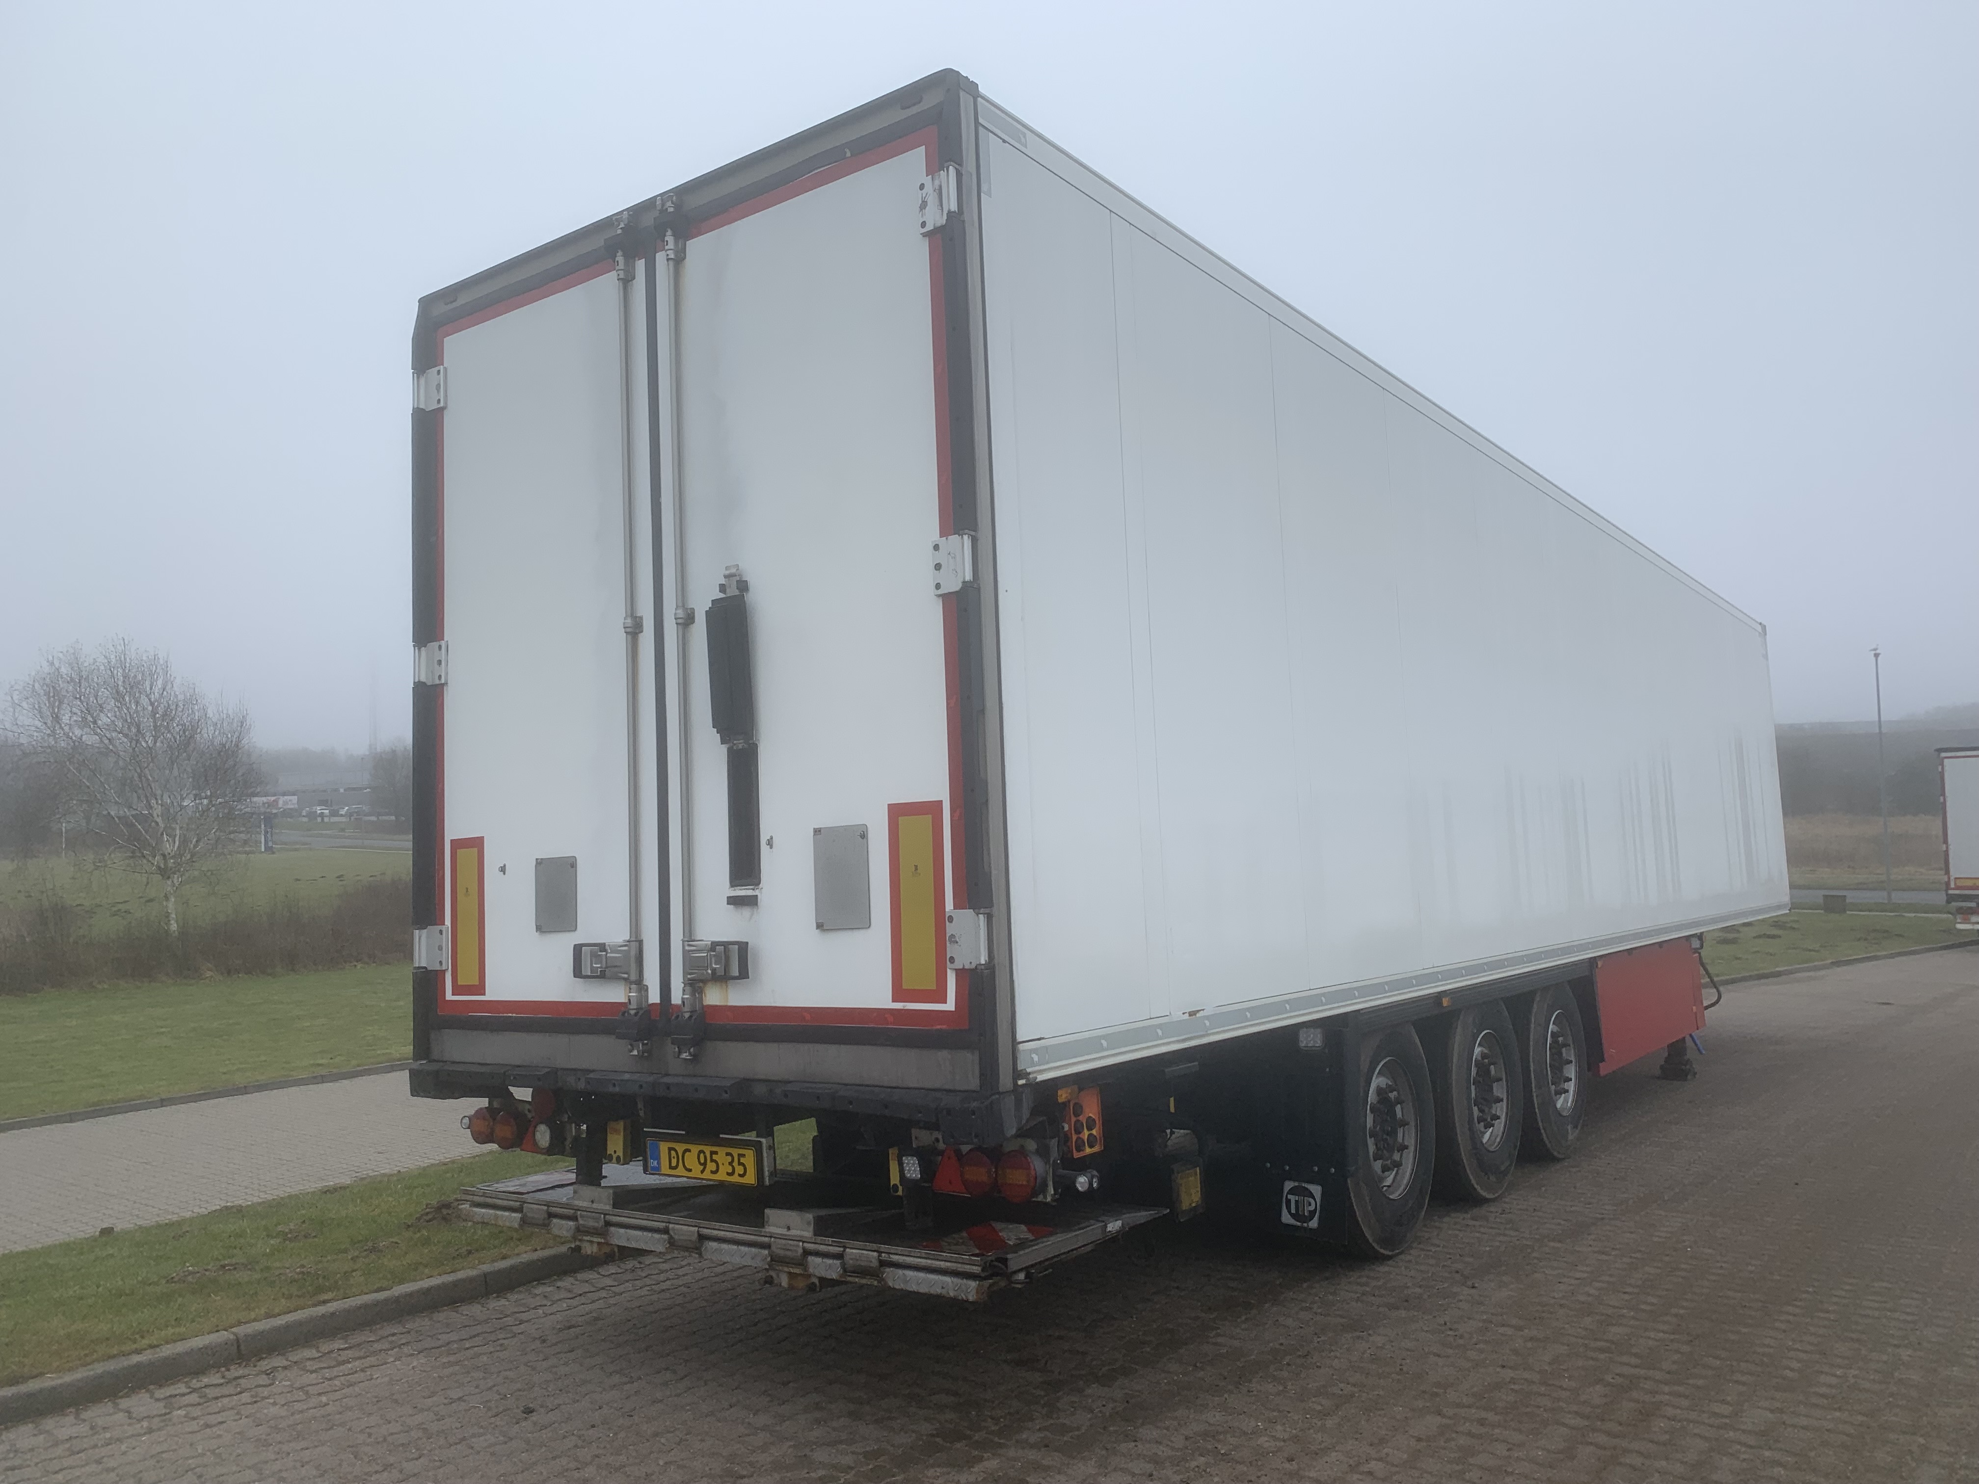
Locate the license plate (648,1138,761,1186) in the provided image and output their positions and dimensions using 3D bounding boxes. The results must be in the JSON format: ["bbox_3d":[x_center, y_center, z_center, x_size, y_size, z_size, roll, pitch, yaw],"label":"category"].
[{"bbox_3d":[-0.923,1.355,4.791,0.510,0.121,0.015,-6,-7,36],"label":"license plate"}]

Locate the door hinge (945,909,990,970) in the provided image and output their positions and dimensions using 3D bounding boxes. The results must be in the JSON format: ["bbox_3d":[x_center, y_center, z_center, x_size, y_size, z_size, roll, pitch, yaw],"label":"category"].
[{"bbox_3d":[-0.063,0.538,4.048,0.140,0.163,0.050,-6,-7,36],"label":"door hinge"}]

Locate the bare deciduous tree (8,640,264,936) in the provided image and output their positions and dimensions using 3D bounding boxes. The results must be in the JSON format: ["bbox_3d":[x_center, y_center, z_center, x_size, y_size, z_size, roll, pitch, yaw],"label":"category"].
[{"bbox_3d":[-18.357,1.148,32.000,4.900,6.800,4.900,-2,-4,0],"label":"bare deciduous tree"}]

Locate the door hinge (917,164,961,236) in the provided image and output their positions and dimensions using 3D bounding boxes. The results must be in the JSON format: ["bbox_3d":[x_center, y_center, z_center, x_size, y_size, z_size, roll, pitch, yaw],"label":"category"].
[{"bbox_3d":[-0.141,-1.543,4.221,0.157,0.160,0.047,-6,-7,36],"label":"door hinge"}]

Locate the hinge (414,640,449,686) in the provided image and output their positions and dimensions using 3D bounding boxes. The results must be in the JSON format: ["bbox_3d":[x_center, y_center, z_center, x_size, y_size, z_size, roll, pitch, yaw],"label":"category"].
[{"bbox_3d":[-2.106,-0.290,5.593,0.150,0.163,0.050,-6,-7,36],"label":"hinge"}]

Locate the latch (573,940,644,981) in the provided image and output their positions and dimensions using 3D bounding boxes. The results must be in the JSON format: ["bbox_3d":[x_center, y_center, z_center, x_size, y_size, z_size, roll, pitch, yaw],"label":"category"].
[{"bbox_3d":[-1.271,0.722,4.900,0.300,0.130,0.075,-6,-7,36],"label":"latch"}]

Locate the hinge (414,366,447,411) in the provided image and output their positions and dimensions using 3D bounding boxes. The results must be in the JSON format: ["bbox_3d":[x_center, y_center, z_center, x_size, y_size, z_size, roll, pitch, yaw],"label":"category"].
[{"bbox_3d":[-2.124,-1.332,5.649,0.157,0.160,0.047,-6,-7,36],"label":"hinge"}]

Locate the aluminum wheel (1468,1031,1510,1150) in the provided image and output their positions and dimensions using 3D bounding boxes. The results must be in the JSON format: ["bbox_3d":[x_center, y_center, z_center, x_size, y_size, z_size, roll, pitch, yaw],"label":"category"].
[{"bbox_3d":[2.385,1.744,7.456,0.260,0.590,0.590,-6,-7,36],"label":"aluminum wheel"}]

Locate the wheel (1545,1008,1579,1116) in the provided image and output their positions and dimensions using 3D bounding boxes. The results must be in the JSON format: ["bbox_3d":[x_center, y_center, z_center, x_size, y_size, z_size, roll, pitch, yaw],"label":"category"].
[{"bbox_3d":[3.154,1.832,8.509,0.260,0.590,0.590,-6,-7,36],"label":"wheel"}]

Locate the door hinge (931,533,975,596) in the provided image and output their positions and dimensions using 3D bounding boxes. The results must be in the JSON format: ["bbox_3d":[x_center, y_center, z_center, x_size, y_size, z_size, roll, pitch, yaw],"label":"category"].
[{"bbox_3d":[-0.101,-0.493,4.122,0.157,0.160,0.047,-6,-7,36],"label":"door hinge"}]

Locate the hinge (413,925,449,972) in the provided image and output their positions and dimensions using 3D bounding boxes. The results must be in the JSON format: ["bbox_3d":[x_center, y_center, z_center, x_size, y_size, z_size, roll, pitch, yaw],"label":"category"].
[{"bbox_3d":[-2.045,0.757,5.450,0.157,0.160,0.047,-6,-7,36],"label":"hinge"}]

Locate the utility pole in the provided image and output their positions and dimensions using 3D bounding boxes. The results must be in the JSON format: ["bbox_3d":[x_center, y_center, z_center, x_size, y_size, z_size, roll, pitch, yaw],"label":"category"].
[{"bbox_3d":[33.072,1.316,55.000,0.280,9.380,0.280,0,-4,0],"label":"utility pole"}]

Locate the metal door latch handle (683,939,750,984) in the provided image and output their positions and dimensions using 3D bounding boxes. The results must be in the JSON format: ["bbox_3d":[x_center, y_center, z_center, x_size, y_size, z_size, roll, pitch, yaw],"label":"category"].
[{"bbox_3d":[-0.834,0.673,4.562,0.240,0.120,0.065,-6,-7,36],"label":"metal door latch handle"}]

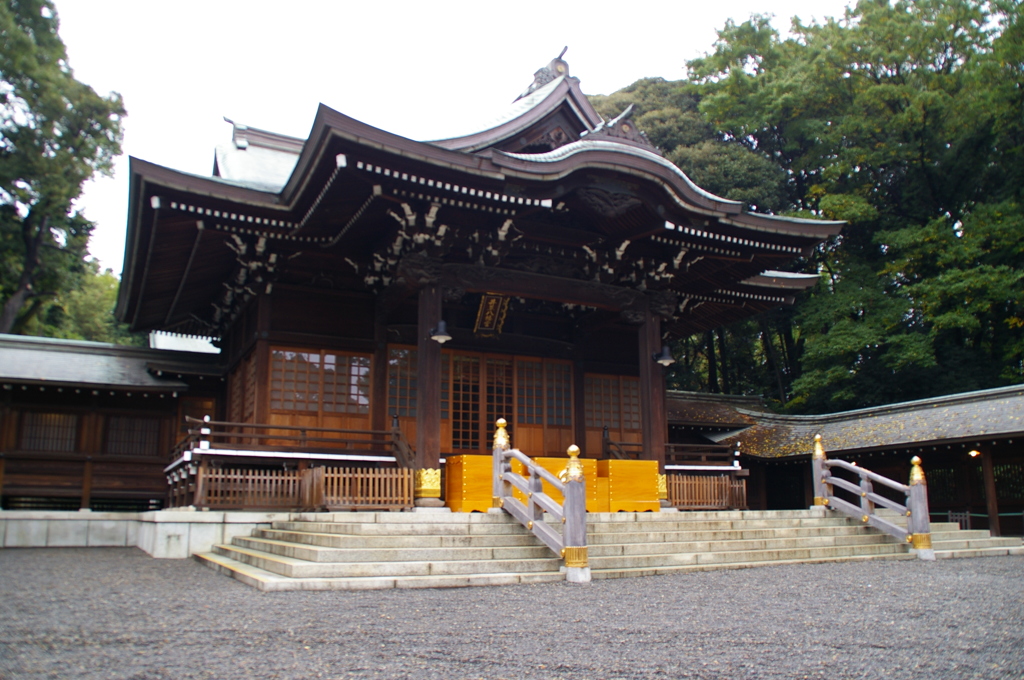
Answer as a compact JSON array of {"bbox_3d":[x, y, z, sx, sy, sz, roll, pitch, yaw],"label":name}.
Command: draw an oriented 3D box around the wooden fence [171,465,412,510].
[{"bbox_3d":[-4.110,2.898,14.878,4.088,0.826,1.708,7,-14,-27],"label":"wooden fence"}]

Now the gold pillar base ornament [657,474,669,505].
[{"bbox_3d":[3.352,3.549,17.931,0.434,0.770,0.434,7,-14,-27],"label":"gold pillar base ornament"}]

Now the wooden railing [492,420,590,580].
[{"bbox_3d":[0.294,2.095,10.587,0.266,2.226,2.352,7,-14,-27],"label":"wooden railing"}]

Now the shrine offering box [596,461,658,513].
[{"bbox_3d":[2.538,3.344,17.353,1.386,1.148,0.826,7,-14,-27],"label":"shrine offering box"}]

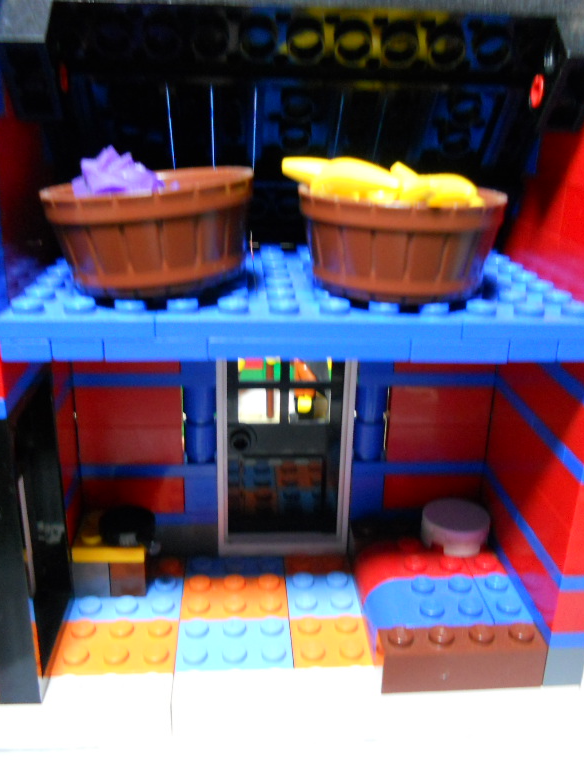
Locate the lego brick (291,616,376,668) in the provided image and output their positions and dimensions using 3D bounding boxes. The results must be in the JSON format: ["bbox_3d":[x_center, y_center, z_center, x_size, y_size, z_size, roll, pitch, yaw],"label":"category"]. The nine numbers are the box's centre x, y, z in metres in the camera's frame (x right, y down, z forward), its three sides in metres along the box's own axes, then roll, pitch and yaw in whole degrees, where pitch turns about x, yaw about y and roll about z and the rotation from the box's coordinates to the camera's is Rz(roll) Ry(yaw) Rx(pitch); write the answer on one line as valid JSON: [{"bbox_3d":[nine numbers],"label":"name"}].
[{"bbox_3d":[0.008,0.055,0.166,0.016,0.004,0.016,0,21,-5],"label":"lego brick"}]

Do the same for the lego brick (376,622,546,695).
[{"bbox_3d":[0.033,0.053,0.155,0.032,0.011,0.008,0,21,-5],"label":"lego brick"}]

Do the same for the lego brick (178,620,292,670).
[{"bbox_3d":[-0.012,0.057,0.166,0.024,0.011,0.016,0,21,-4],"label":"lego brick"}]

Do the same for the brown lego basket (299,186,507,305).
[{"bbox_3d":[0.019,-0.026,0.141,0.036,0.017,0.036,0,22,-5],"label":"brown lego basket"}]

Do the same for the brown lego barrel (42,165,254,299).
[{"bbox_3d":[-0.023,-0.026,0.133,0.035,0.016,0.035,-6,22,-2],"label":"brown lego barrel"}]

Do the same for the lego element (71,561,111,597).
[{"bbox_3d":[-0.045,0.041,0.181,0.008,0.010,0.010,0,21,-4],"label":"lego element"}]

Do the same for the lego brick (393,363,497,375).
[{"bbox_3d":[0.035,-0.009,0.184,0.024,0.010,0.008,0,21,-4],"label":"lego brick"}]

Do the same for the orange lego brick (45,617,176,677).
[{"bbox_3d":[-0.036,0.057,0.165,0.024,0.011,0.016,0,21,-4],"label":"orange lego brick"}]

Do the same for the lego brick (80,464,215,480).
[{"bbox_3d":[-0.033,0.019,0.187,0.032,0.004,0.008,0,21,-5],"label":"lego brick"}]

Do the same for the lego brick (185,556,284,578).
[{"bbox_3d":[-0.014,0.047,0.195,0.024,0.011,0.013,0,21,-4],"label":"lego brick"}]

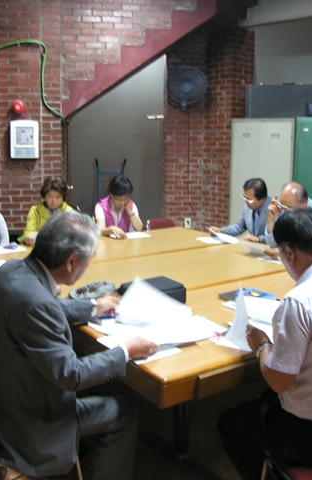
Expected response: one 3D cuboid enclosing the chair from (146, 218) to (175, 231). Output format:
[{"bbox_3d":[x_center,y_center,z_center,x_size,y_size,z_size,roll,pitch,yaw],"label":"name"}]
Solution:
[{"bbox_3d":[0.137,0.188,5.327,0.460,0.800,0.530,-6,13,-31],"label":"chair"}]

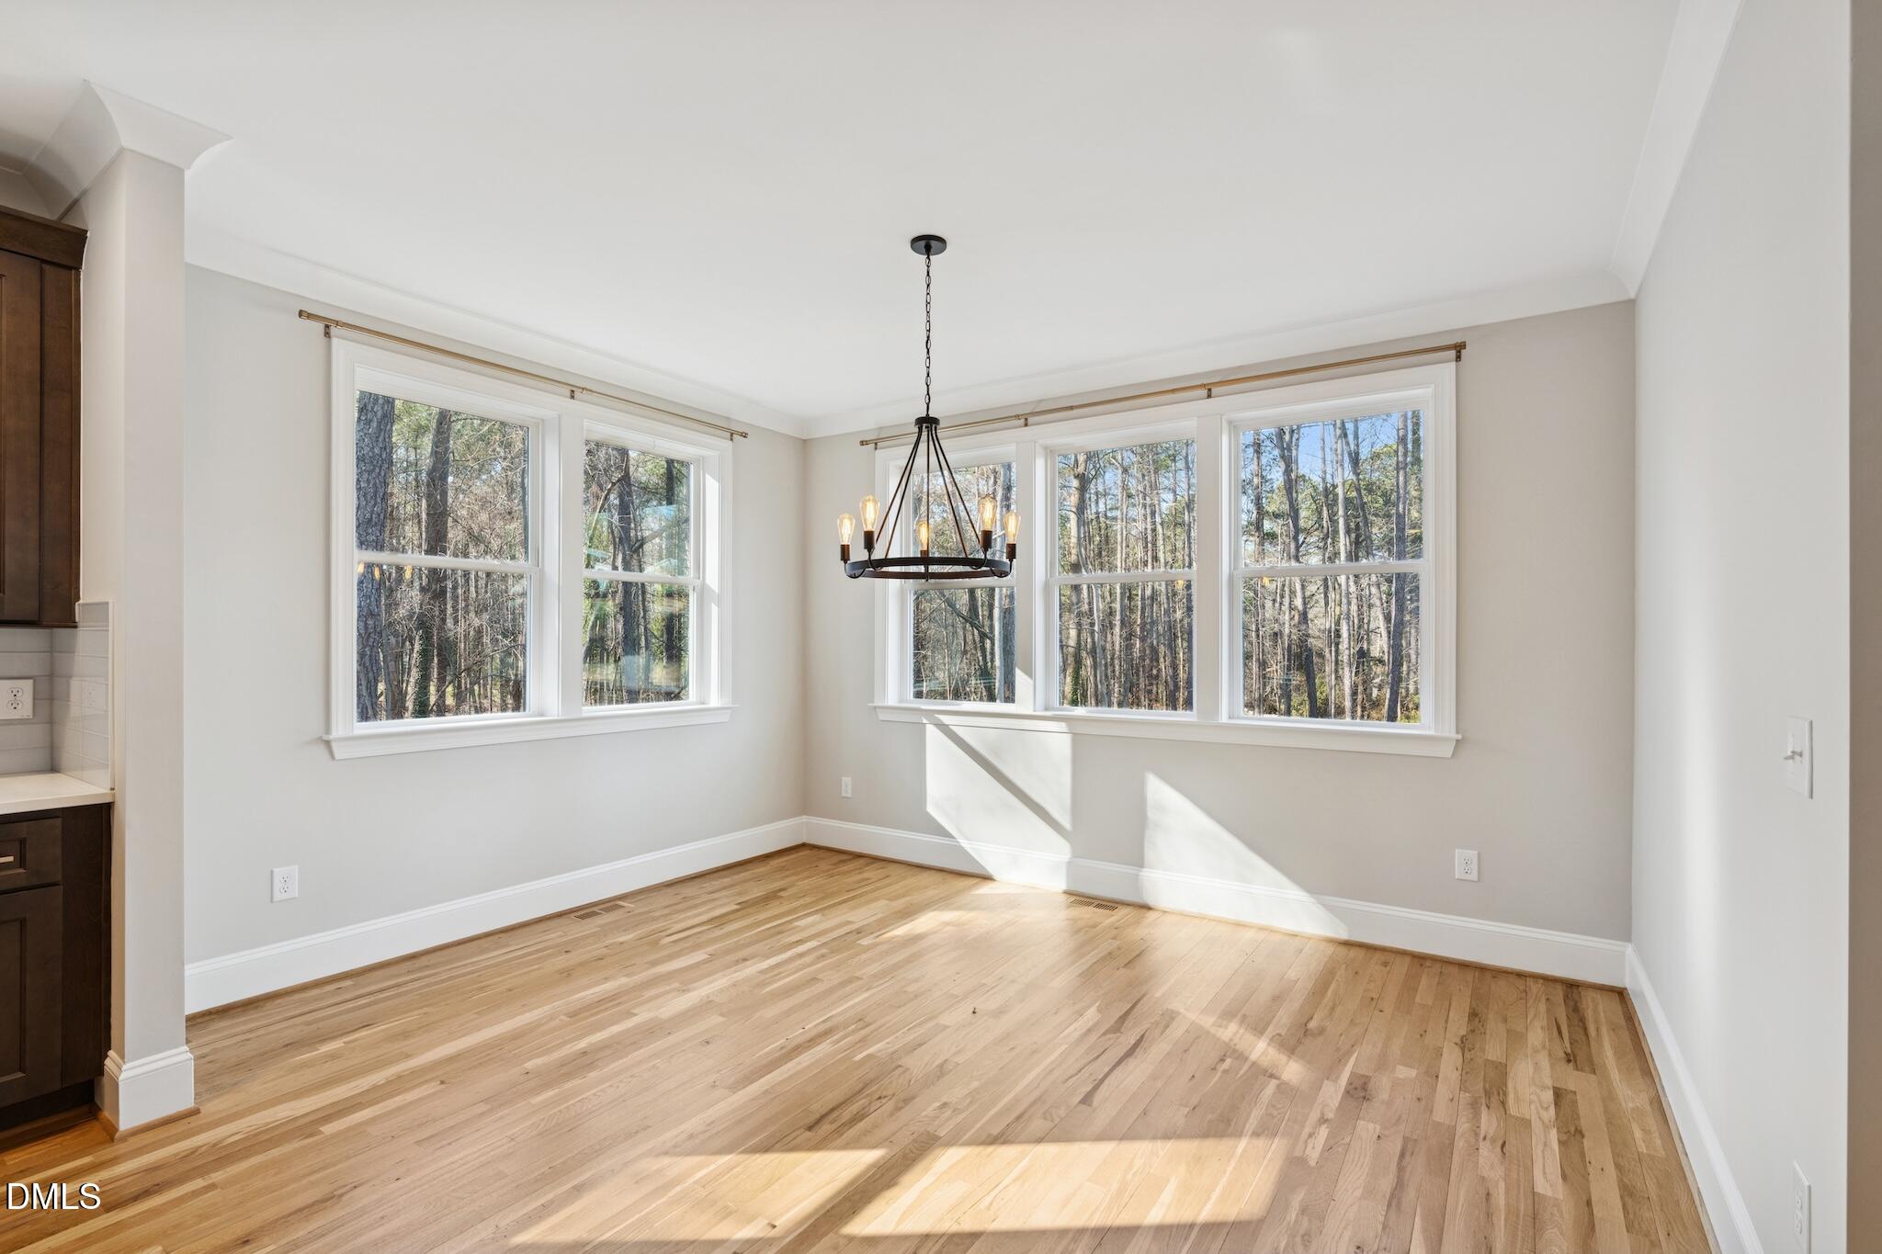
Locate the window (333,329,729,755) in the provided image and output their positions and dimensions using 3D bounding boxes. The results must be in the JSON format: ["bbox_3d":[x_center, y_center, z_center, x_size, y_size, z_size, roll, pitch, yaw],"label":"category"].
[{"bbox_3d":[-1.804,-0.285,4.111,0.070,1.653,2.095,0,-1,34],"label":"window"}]

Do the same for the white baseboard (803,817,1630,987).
[{"bbox_3d":[0.833,1.279,4.209,4.126,0.183,0.018,0,-1,34],"label":"white baseboard"}]

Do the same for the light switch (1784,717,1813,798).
[{"bbox_3d":[1.425,0.215,1.401,0.016,0.125,0.126,0,-1,34],"label":"light switch"}]

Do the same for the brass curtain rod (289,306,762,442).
[{"bbox_3d":[-1.731,-1.127,3.954,0.040,0.035,2.175,0,-1,34],"label":"brass curtain rod"}]

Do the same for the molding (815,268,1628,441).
[{"bbox_3d":[0.848,-1.295,4.316,4.213,0.116,0.090,0,-1,34],"label":"molding"}]

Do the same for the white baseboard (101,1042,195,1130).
[{"bbox_3d":[-2.164,1.245,2.290,0.150,0.180,0.155,0,-1,34],"label":"white baseboard"}]

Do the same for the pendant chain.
[{"bbox_3d":[-0.045,-1.025,2.925,0.023,0.585,0.023,0,-1,34],"label":"pendant chain"}]

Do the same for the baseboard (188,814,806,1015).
[{"bbox_3d":[-1.782,1.290,4.140,0.022,0.173,3.246,0,-1,34],"label":"baseboard"}]

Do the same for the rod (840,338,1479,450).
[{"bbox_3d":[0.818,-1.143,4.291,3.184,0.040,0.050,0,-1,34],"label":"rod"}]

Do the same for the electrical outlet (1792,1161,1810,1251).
[{"bbox_3d":[1.367,0.928,1.324,0.008,0.117,0.075,0,-1,34],"label":"electrical outlet"}]

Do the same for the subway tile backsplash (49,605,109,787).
[{"bbox_3d":[-2.541,0.189,2.469,0.633,0.510,0.012,0,-1,34],"label":"subway tile backsplash"}]

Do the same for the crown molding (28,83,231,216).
[{"bbox_3d":[-2.368,-1.309,2.423,0.736,0.105,0.288,0,-1,34],"label":"crown molding"}]

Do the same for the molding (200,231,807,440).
[{"bbox_3d":[-1.743,-1.308,4.156,0.090,0.116,3.246,0,-1,34],"label":"molding"}]

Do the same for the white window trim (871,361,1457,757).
[{"bbox_3d":[0.851,-0.266,4.245,3.029,1.625,0.100,0,-1,34],"label":"white window trim"}]

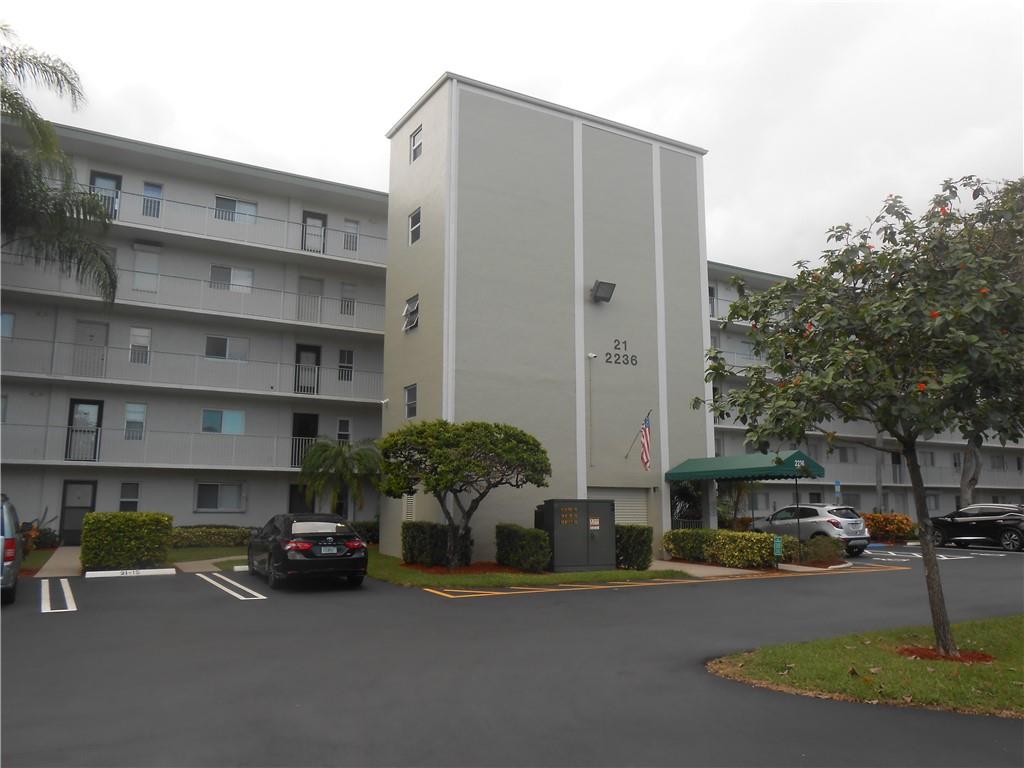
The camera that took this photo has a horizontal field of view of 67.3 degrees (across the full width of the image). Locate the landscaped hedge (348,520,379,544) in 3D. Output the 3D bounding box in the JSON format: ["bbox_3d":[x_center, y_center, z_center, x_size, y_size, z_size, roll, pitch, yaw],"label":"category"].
[{"bbox_3d":[-5.291,5.231,27.254,1.350,0.930,1.000,5,-11,-29],"label":"landscaped hedge"}]

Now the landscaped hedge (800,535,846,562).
[{"bbox_3d":[8.527,4.467,21.210,1.150,0.740,1.150,5,-11,-29],"label":"landscaped hedge"}]

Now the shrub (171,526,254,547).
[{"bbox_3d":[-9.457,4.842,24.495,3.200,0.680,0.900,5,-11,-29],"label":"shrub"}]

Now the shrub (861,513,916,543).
[{"bbox_3d":[16.724,6.384,34.293,2.600,1.250,1.300,5,-11,-29],"label":"shrub"}]

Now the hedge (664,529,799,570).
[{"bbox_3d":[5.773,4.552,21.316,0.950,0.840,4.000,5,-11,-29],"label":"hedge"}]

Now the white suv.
[{"bbox_3d":[10.125,4.961,26.442,1.790,1.650,4.280,5,-10,-26],"label":"white suv"}]

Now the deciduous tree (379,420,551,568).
[{"bbox_3d":[-1.158,2.697,18.513,4.000,3.500,3.400,5,-11,-29],"label":"deciduous tree"}]

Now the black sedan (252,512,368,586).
[{"bbox_3d":[-4.550,3.641,17.077,1.840,1.445,4.880,5,-10,-25],"label":"black sedan"}]

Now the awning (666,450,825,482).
[{"bbox_3d":[6.557,2.395,22.086,1.950,0.690,4.250,5,-11,-29],"label":"awning"}]

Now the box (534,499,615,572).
[{"bbox_3d":[1.526,3.766,19.218,1.780,1.690,1.050,5,-11,-29],"label":"box"}]

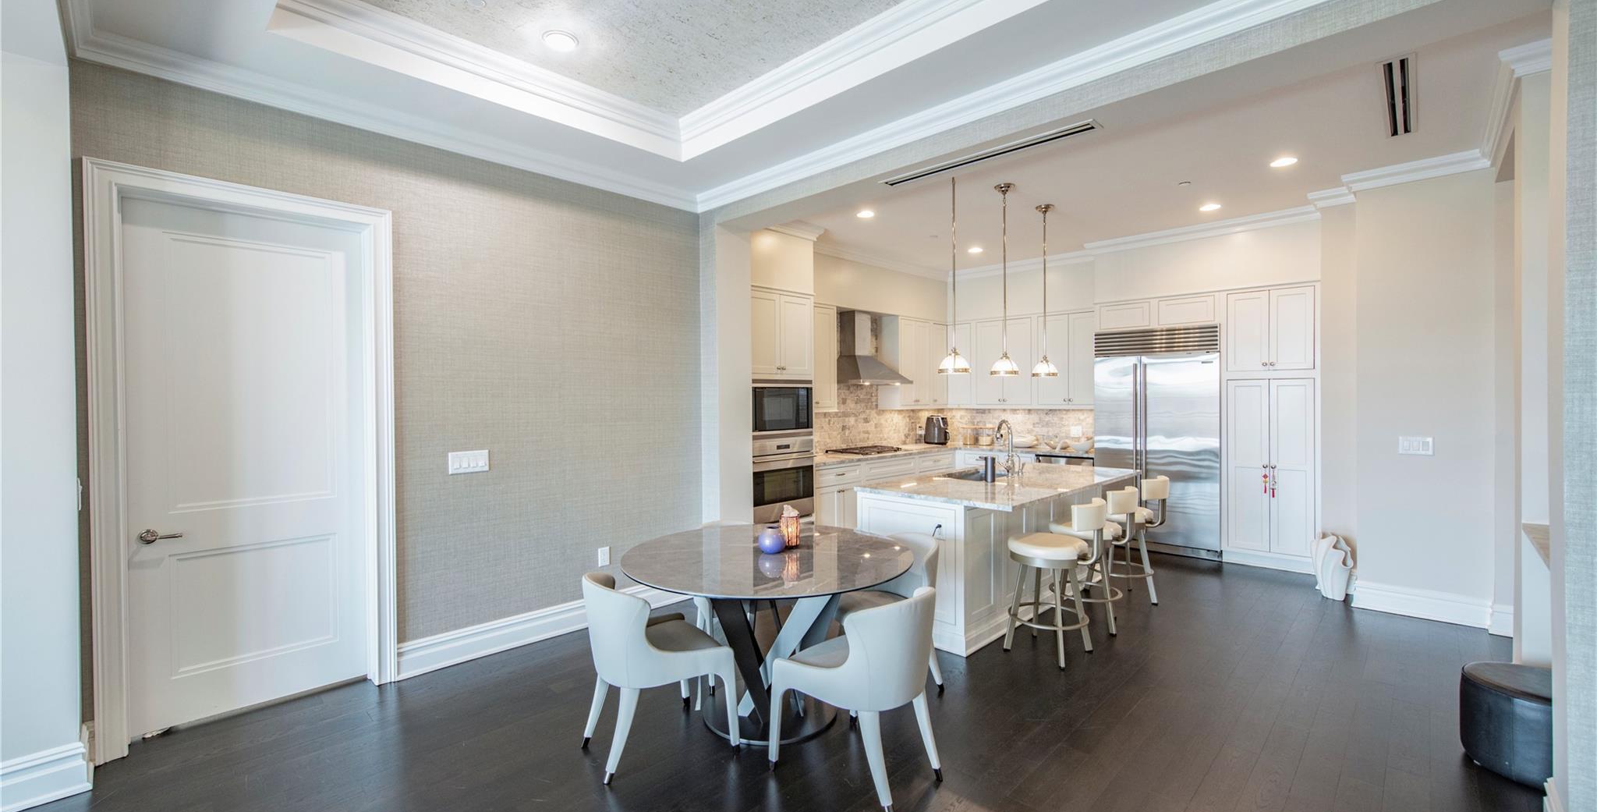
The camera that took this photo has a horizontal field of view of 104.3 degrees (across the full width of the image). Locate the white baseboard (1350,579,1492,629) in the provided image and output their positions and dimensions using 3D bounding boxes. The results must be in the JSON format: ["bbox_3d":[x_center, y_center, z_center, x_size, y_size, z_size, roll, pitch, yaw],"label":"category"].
[{"bbox_3d":[4.170,1.337,4.185,0.650,0.180,0.020,0,1,44],"label":"white baseboard"}]

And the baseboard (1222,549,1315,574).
[{"bbox_3d":[4.085,1.343,5.398,0.650,0.134,0.020,0,1,44],"label":"baseboard"}]

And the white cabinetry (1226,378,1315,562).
[{"bbox_3d":[4.291,0.515,5.607,0.640,1.510,0.620,0,1,44],"label":"white cabinetry"}]

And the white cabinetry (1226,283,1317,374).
[{"bbox_3d":[4.255,-0.657,5.563,0.610,0.710,0.600,1,1,44],"label":"white cabinetry"}]

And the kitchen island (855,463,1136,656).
[{"bbox_3d":[1.513,0.979,4.473,1.120,0.915,2.200,0,1,44],"label":"kitchen island"}]

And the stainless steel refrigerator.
[{"bbox_3d":[3.625,0.323,6.202,1.075,2.130,0.650,1,1,44],"label":"stainless steel refrigerator"}]

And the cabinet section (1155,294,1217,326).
[{"bbox_3d":[3.807,-0.890,5.992,0.492,0.257,0.560,0,1,43],"label":"cabinet section"}]

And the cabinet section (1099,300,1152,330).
[{"bbox_3d":[3.425,-0.894,6.353,0.486,0.253,0.560,0,1,43],"label":"cabinet section"}]

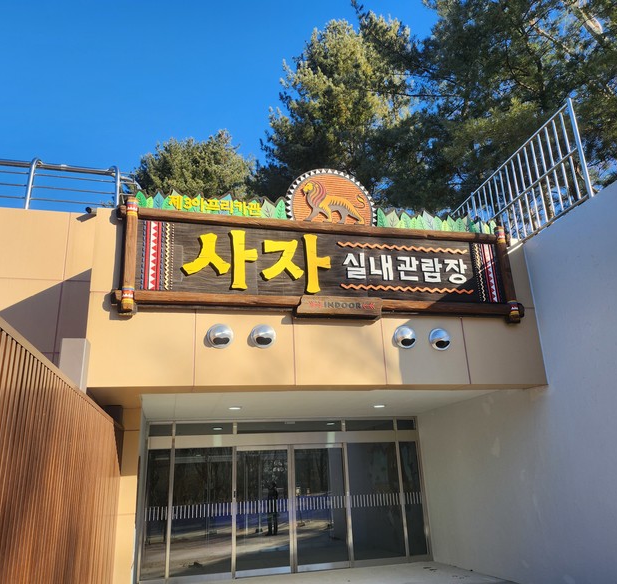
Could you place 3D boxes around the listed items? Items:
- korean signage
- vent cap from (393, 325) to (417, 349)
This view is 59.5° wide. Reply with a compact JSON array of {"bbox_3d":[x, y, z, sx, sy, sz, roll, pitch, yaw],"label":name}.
[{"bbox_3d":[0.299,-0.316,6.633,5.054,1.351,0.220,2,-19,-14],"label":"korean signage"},{"bbox_3d":[1.185,0.556,6.601,0.270,0.270,0.130,2,-19,-14],"label":"vent cap"}]

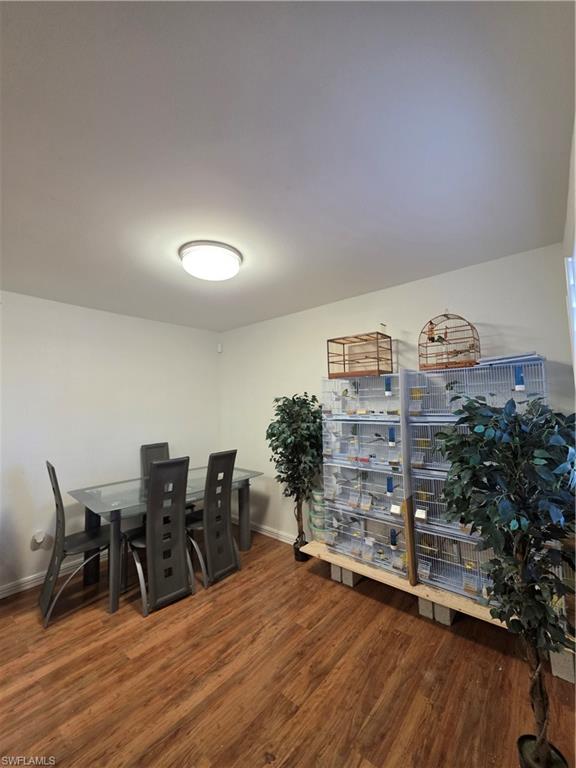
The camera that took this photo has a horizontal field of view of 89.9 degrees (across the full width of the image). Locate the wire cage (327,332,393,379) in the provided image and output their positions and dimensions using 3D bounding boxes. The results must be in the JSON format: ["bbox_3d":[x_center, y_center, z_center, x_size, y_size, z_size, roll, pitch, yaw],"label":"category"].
[{"bbox_3d":[0.589,-0.206,2.361,0.431,0.327,0.262,-4,-5,40],"label":"wire cage"}]

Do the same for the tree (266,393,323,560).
[{"bbox_3d":[0.047,0.864,2.713,0.520,1.565,0.480,-1,-4,0],"label":"tree"}]

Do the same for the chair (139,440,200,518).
[{"bbox_3d":[-1.222,1.157,2.906,0.490,1.045,0.380,-4,-5,40],"label":"chair"}]

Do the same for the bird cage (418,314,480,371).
[{"bbox_3d":[1.069,-0.269,1.922,0.325,0.360,0.180,-4,-5,43],"label":"bird cage"}]

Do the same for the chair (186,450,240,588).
[{"bbox_3d":[-0.729,1.132,2.625,0.490,1.045,0.380,-4,-5,40],"label":"chair"}]

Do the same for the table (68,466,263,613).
[{"bbox_3d":[-1.031,1.289,2.672,0.790,0.747,1.470,-4,-5,41],"label":"table"}]

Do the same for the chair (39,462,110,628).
[{"bbox_3d":[-1.604,1.122,2.259,0.380,1.045,0.480,-4,-5,42],"label":"chair"}]

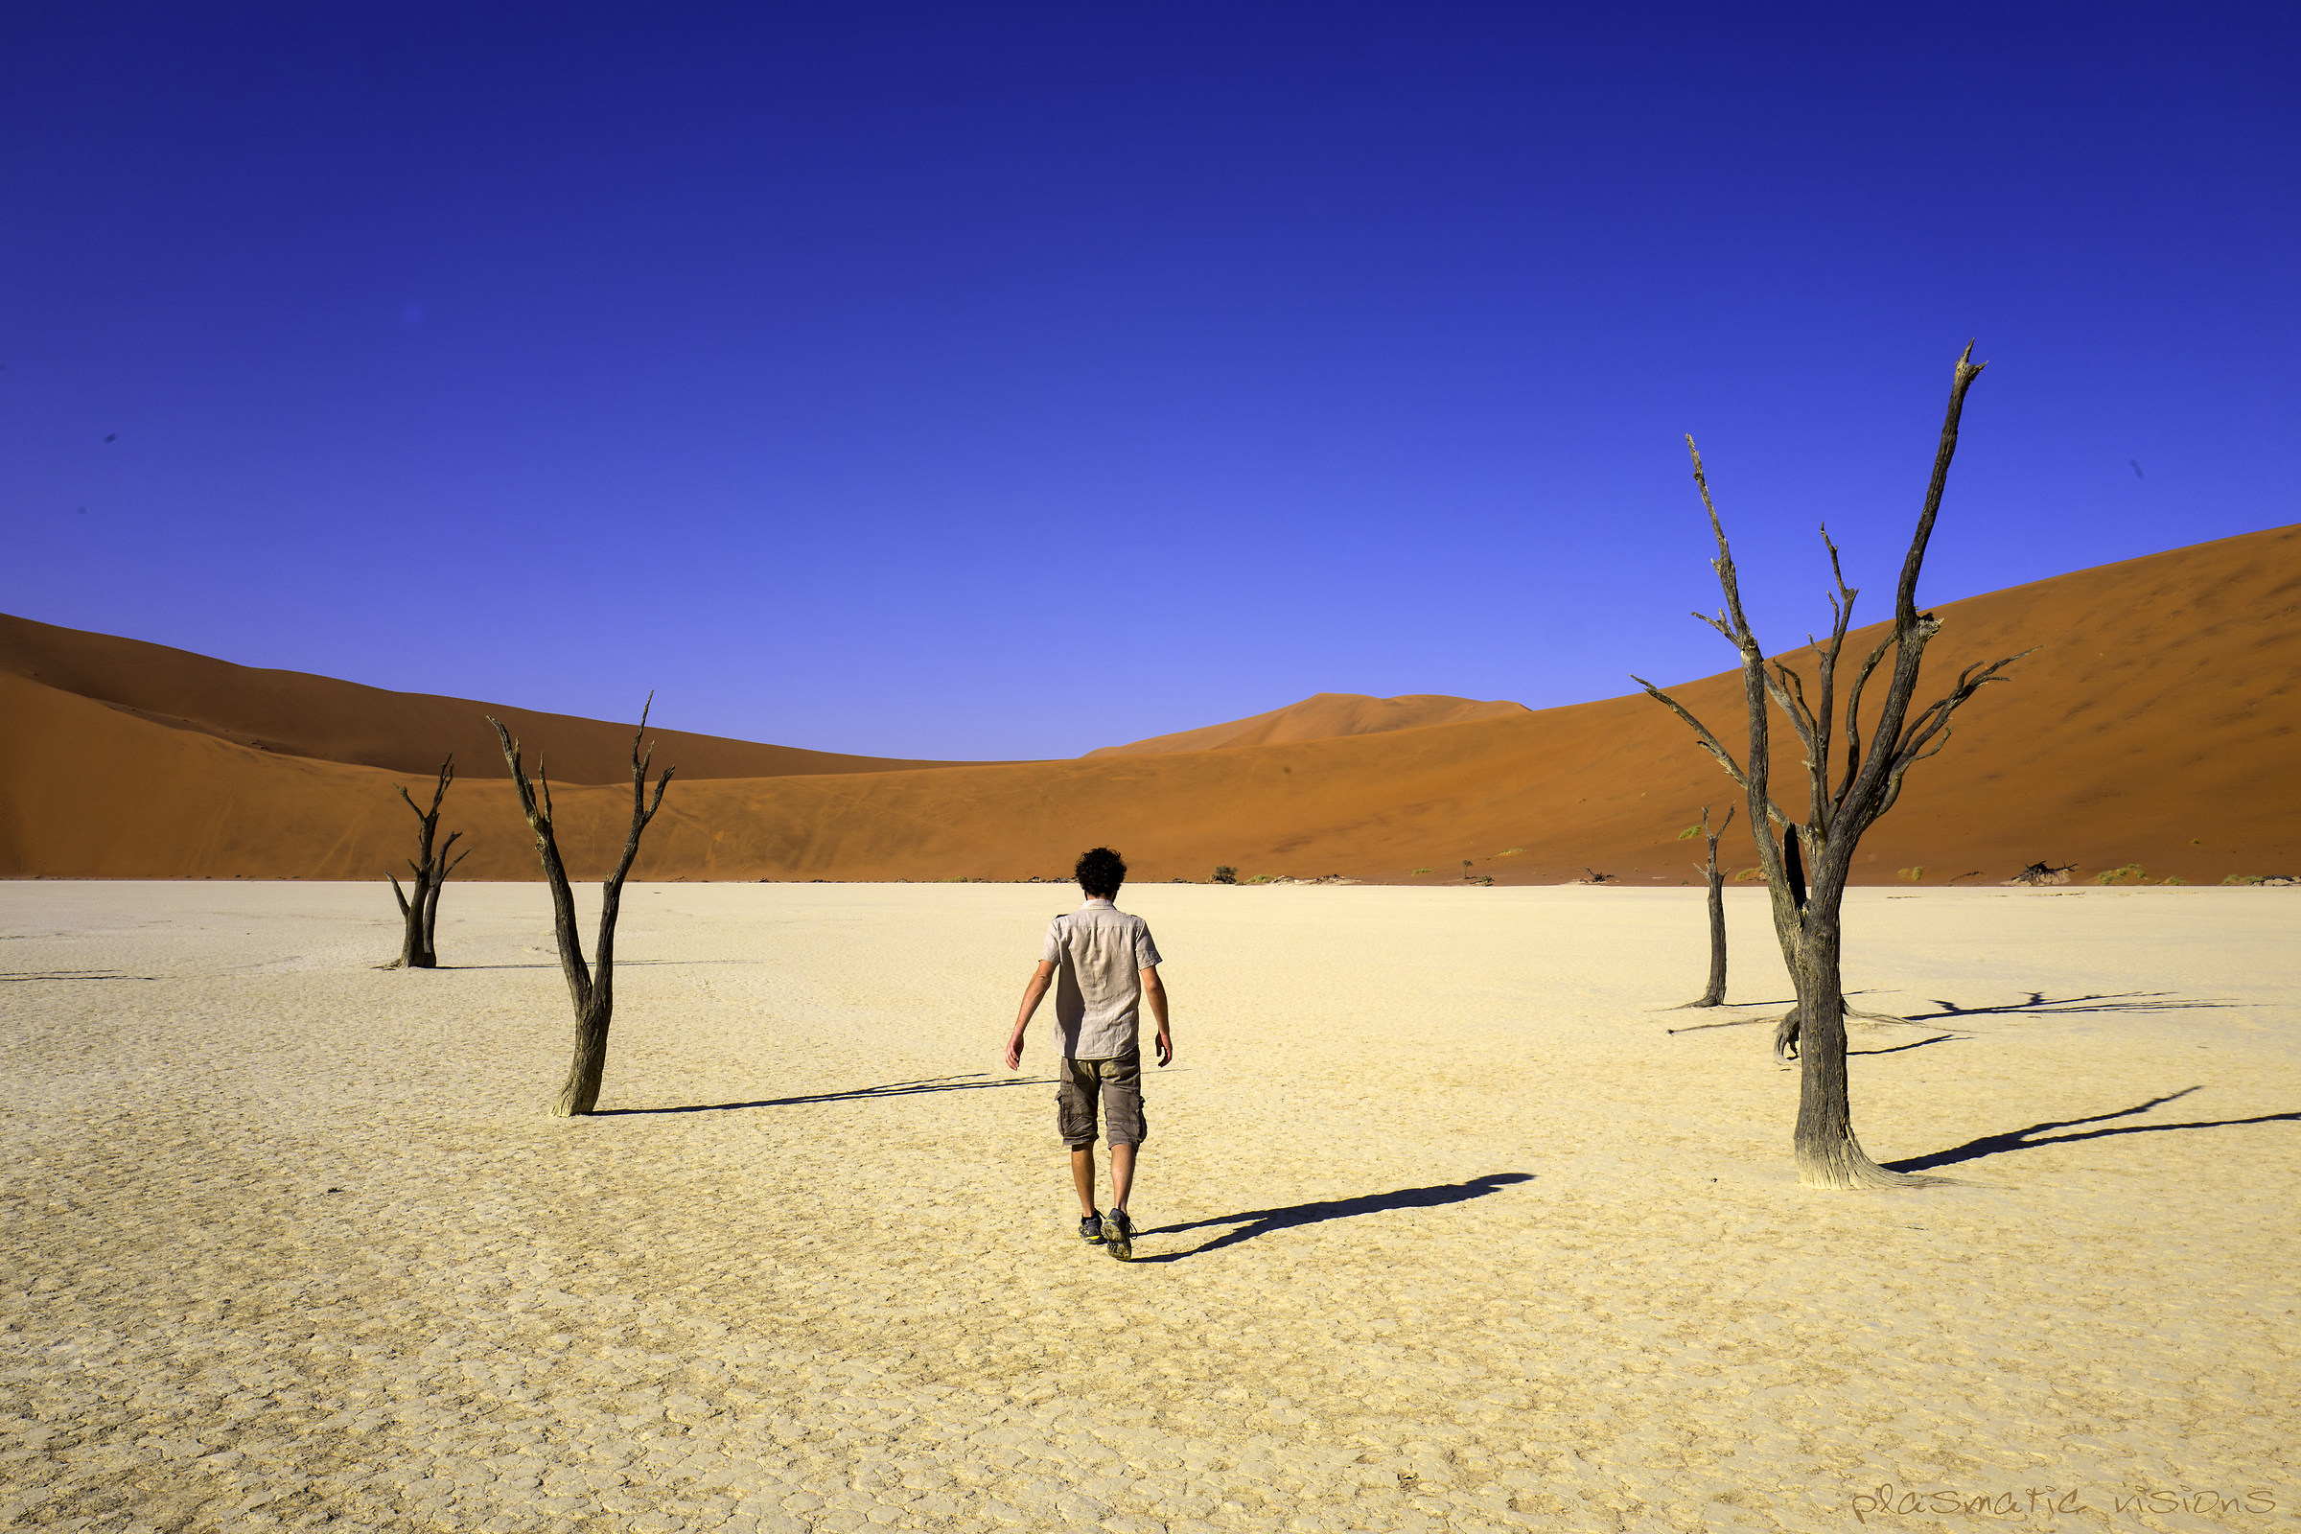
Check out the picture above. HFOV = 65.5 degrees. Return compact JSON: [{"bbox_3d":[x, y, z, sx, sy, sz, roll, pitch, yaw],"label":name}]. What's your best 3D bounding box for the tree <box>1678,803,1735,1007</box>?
[{"bbox_3d":[6.970,1.706,22.339,0.720,2.500,0.620,0,-3,0],"label":"tree"}]

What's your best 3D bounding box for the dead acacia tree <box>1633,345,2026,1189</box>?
[{"bbox_3d":[3.500,0.061,9.362,2.050,4.300,1.750,0,-3,0],"label":"dead acacia tree"}]

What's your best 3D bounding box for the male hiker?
[{"bbox_3d":[-0.275,1.240,7.812,0.730,1.770,0.620,0,-3,-2],"label":"male hiker"}]

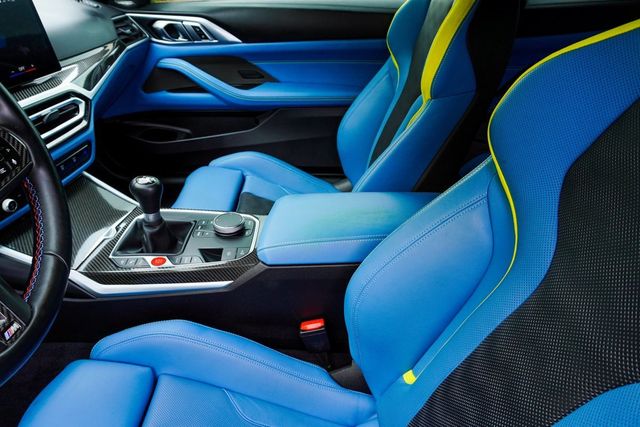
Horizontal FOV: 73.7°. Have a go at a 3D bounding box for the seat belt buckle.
[{"bbox_3d":[-0.007,0.183,0.640,0.040,0.051,0.023,-10,31,6],"label":"seat belt buckle"}]

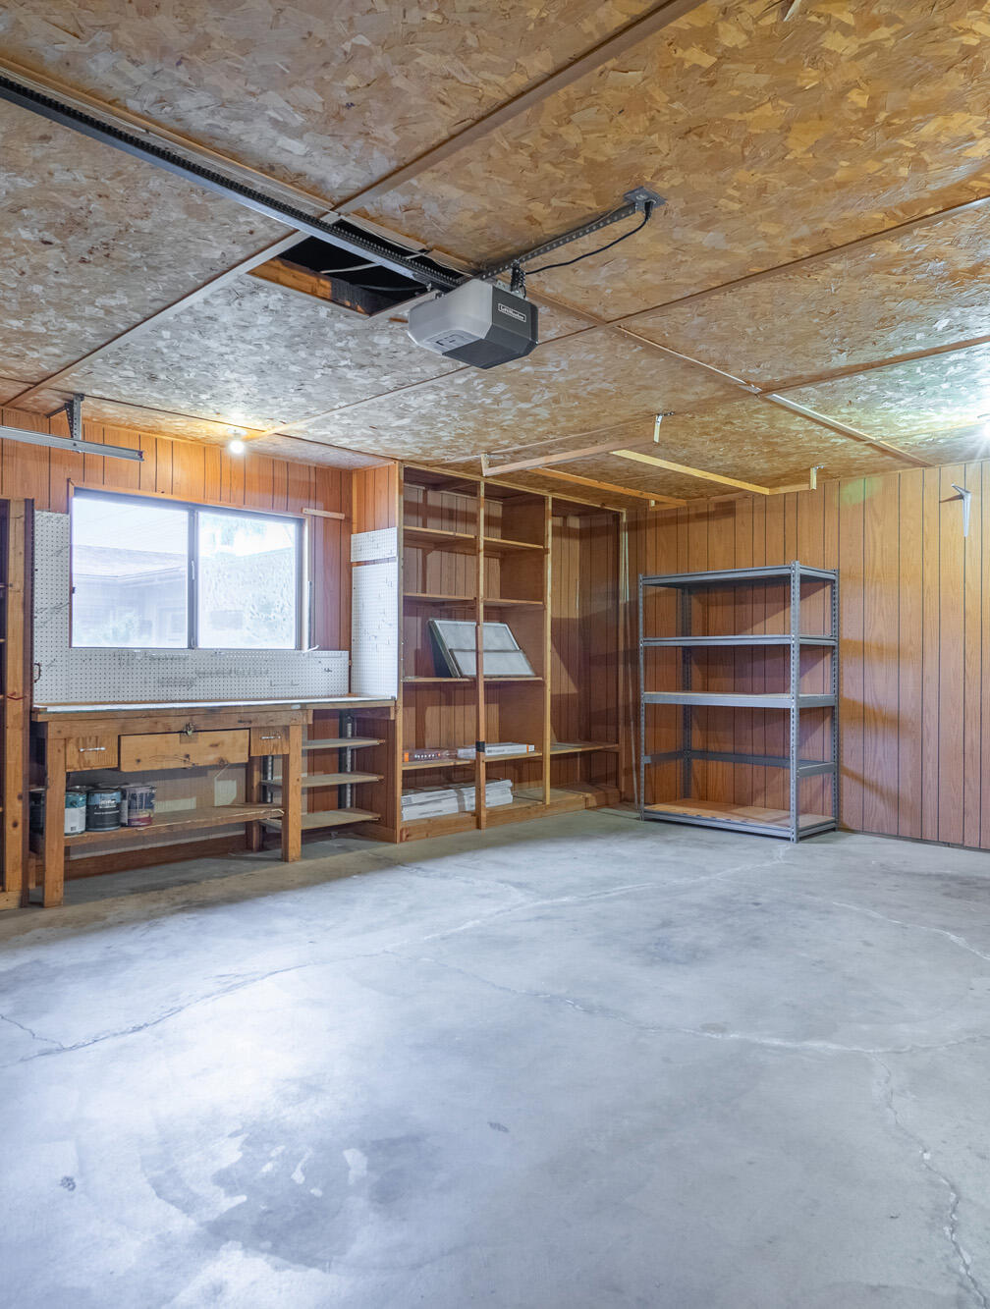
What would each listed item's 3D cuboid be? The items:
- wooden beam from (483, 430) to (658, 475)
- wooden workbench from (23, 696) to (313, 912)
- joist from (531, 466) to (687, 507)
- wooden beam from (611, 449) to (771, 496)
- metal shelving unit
[{"bbox_3d":[0.401,-1.114,4.923,1.251,0.038,0.048,0,0,45],"label":"wooden beam"},{"bbox_3d":[-1.782,0.739,4.793,0.479,0.934,1.508,0,0,45],"label":"wooden workbench"},{"bbox_3d":[0.786,-1.109,5.801,0.048,0.038,1.748,0,0,45],"label":"joist"},{"bbox_3d":[1.233,-1.109,5.333,0.048,0.038,1.736,0,0,45],"label":"wooden beam"},{"bbox_3d":[1.738,0.314,6.305,1.218,1.823,0.634,0,0,45],"label":"metal shelving unit"}]

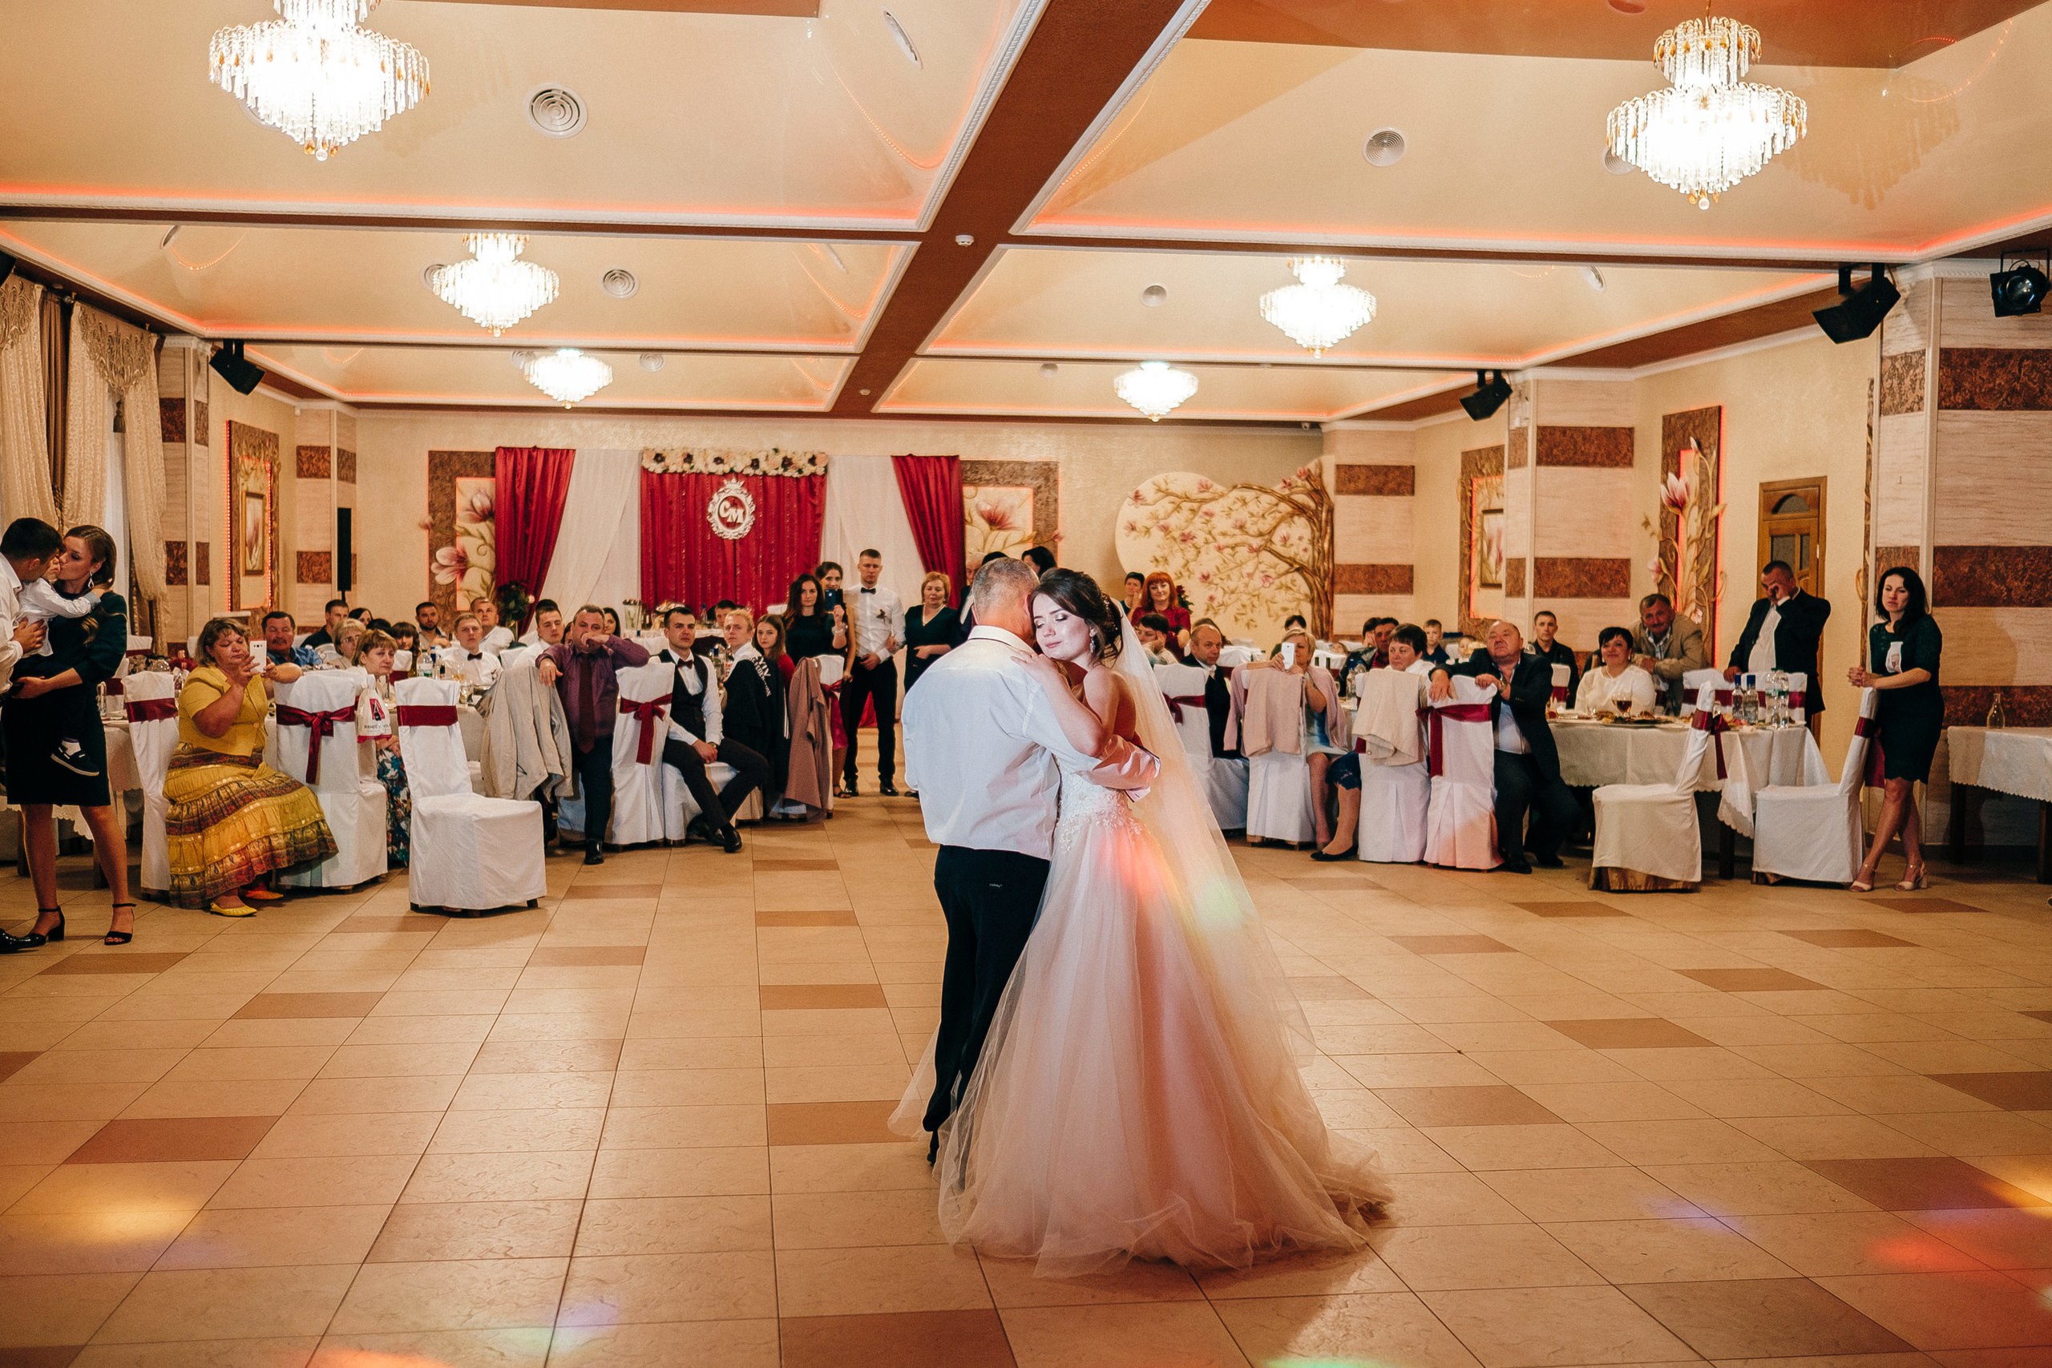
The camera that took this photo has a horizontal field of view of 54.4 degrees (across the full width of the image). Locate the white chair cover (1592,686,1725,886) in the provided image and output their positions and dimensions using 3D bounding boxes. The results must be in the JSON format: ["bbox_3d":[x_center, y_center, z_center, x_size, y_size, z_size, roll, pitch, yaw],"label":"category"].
[{"bbox_3d":[3.282,0.531,10.350,0.580,1.060,0.450,2,3,23],"label":"white chair cover"}]

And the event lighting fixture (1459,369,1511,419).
[{"bbox_3d":[3.859,-2.414,16.700,0.410,0.340,0.320,-34,13,-15],"label":"event lighting fixture"}]

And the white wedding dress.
[{"bbox_3d":[0.260,0.494,5.100,1.150,1.578,1.100,0,3,-13],"label":"white wedding dress"}]

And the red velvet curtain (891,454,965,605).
[{"bbox_3d":[-1.023,-1.029,21.678,0.820,2.880,0.200,0,3,-8],"label":"red velvet curtain"}]

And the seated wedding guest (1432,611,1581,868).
[{"bbox_3d":[2.632,0.325,10.900,0.720,1.350,0.720,1,3,14],"label":"seated wedding guest"}]

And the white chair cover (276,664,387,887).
[{"bbox_3d":[-3.446,0.454,9.870,0.430,1.050,0.560,1,3,3],"label":"white chair cover"}]

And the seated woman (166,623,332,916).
[{"bbox_3d":[-3.636,0.354,9.300,0.760,1.300,0.580,2,3,29],"label":"seated woman"}]

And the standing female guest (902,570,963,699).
[{"bbox_3d":[-0.646,-0.005,14.110,0.480,1.600,0.320,1,3,7],"label":"standing female guest"}]

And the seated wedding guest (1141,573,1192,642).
[{"bbox_3d":[1.121,-0.094,16.500,0.480,1.653,0.320,1,3,2],"label":"seated wedding guest"}]

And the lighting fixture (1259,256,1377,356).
[{"bbox_3d":[2.014,-2.610,13.660,0.800,0.750,0.800,0,3,-8],"label":"lighting fixture"}]

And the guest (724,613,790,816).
[{"bbox_3d":[-1.752,0.205,12.567,0.620,1.310,0.480,1,3,9],"label":"guest"}]

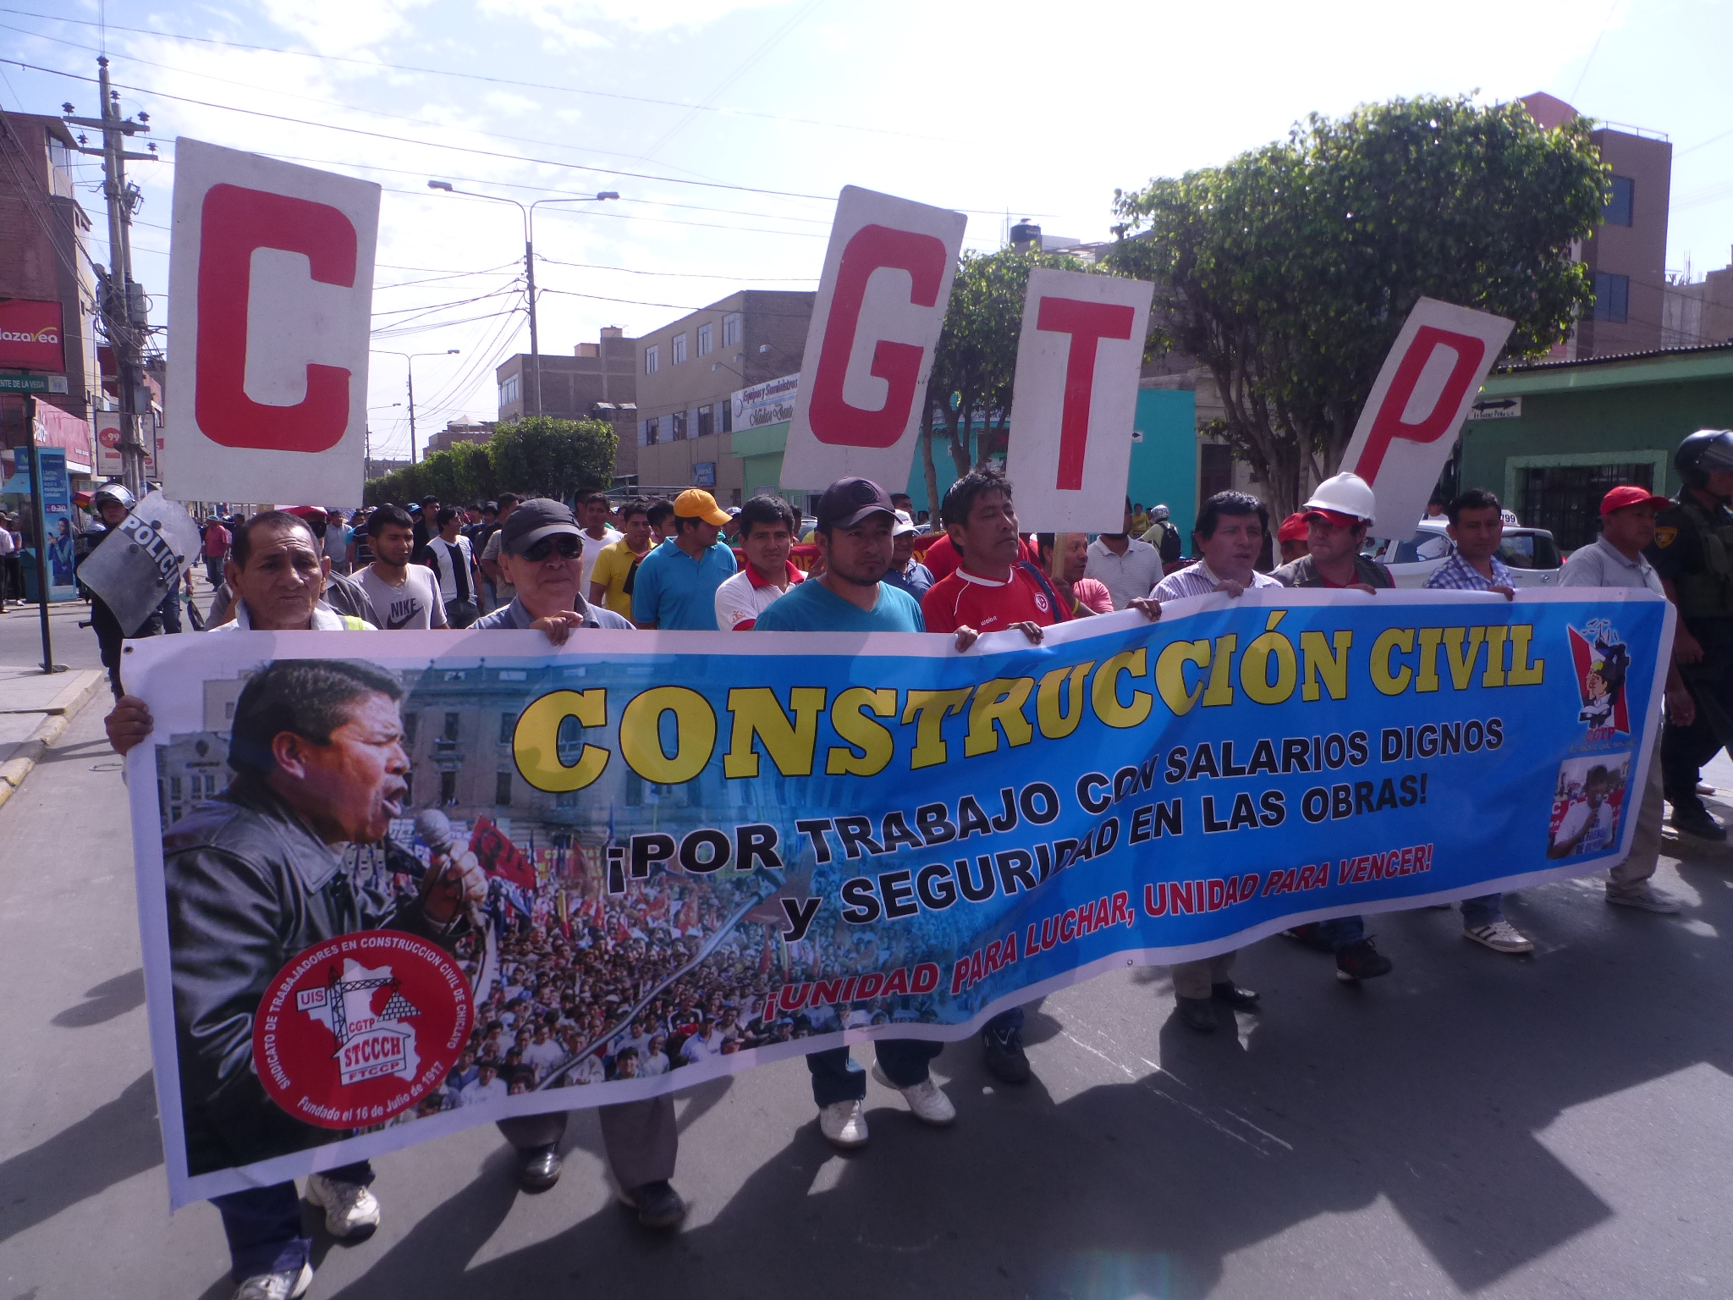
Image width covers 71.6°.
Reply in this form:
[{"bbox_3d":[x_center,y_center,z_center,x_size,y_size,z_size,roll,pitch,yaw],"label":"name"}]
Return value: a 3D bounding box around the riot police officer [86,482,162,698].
[{"bbox_3d":[-4.749,-0.128,7.715,0.650,1.850,0.500,-6,8,-38],"label":"riot police officer"}]

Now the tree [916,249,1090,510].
[{"bbox_3d":[1.155,-1.989,12.285,2.700,4.200,2.700,-4,7,-28],"label":"tree"}]

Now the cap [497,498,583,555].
[{"bbox_3d":[-0.742,-0.284,2.750,0.180,0.140,0.265,-4,8,-31],"label":"cap"}]

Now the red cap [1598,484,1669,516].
[{"bbox_3d":[3.109,-0.601,4.870,0.180,0.125,0.265,-4,-1,-26],"label":"red cap"}]

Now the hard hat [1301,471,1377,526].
[{"bbox_3d":[1.656,-0.528,4.200,0.290,0.160,0.225,13,-1,-29],"label":"hard hat"}]

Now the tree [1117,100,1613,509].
[{"bbox_3d":[3.314,-1.568,8.387,3.200,4.200,3.200,-4,7,-28],"label":"tree"}]

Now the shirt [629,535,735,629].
[{"bbox_3d":[-0.720,-0.096,4.819,0.500,0.700,0.290,-4,7,-30],"label":"shirt"}]

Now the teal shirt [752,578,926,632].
[{"bbox_3d":[-0.063,0.138,3.179,0.500,0.680,0.290,-4,7,-30],"label":"teal shirt"}]

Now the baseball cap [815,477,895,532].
[{"bbox_3d":[-0.026,-0.368,3.050,0.180,0.140,0.265,-4,7,-29],"label":"baseball cap"}]

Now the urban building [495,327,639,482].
[{"bbox_3d":[-16.373,-13.533,76.141,12.000,13.300,6.700,-4,7,-28],"label":"urban building"}]

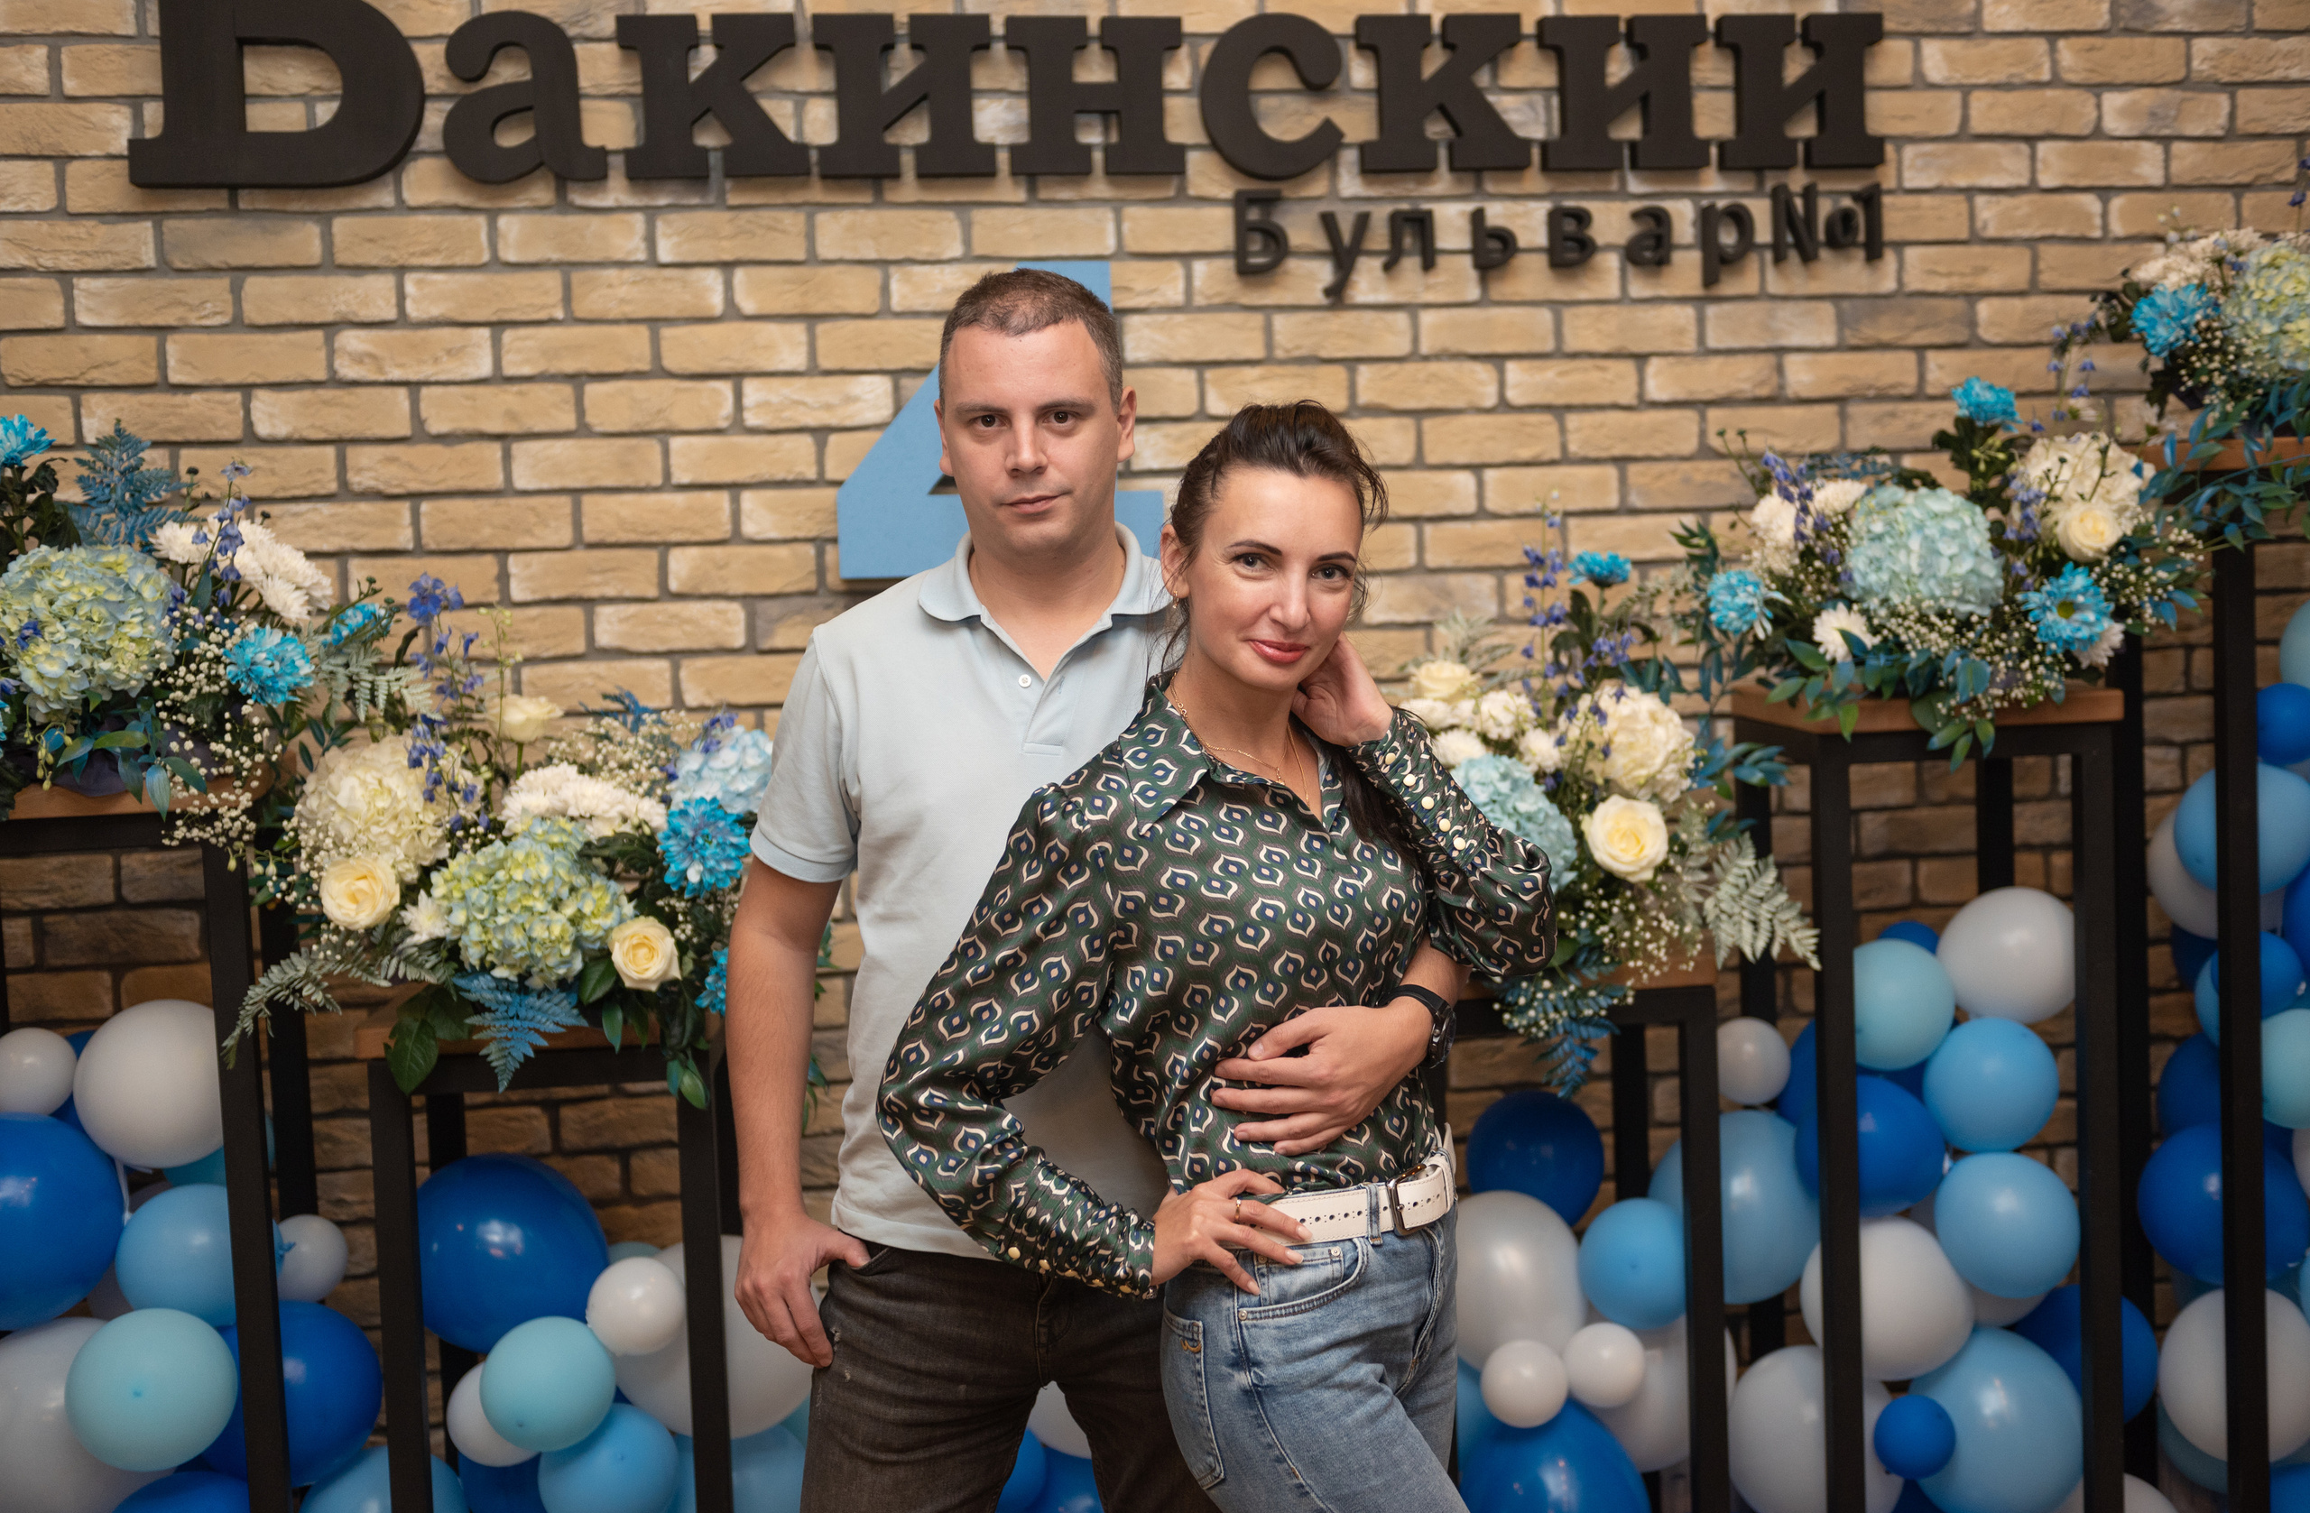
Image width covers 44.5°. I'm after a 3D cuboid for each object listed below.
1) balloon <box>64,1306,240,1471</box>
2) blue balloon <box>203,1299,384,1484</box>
[{"bbox_3d":[-0.987,0.622,2.778,0.172,0.162,0.169,-4,4,-20],"label":"balloon"},{"bbox_3d":[-1.000,0.737,3.277,0.211,0.216,0.214,-3,4,-10],"label":"blue balloon"}]

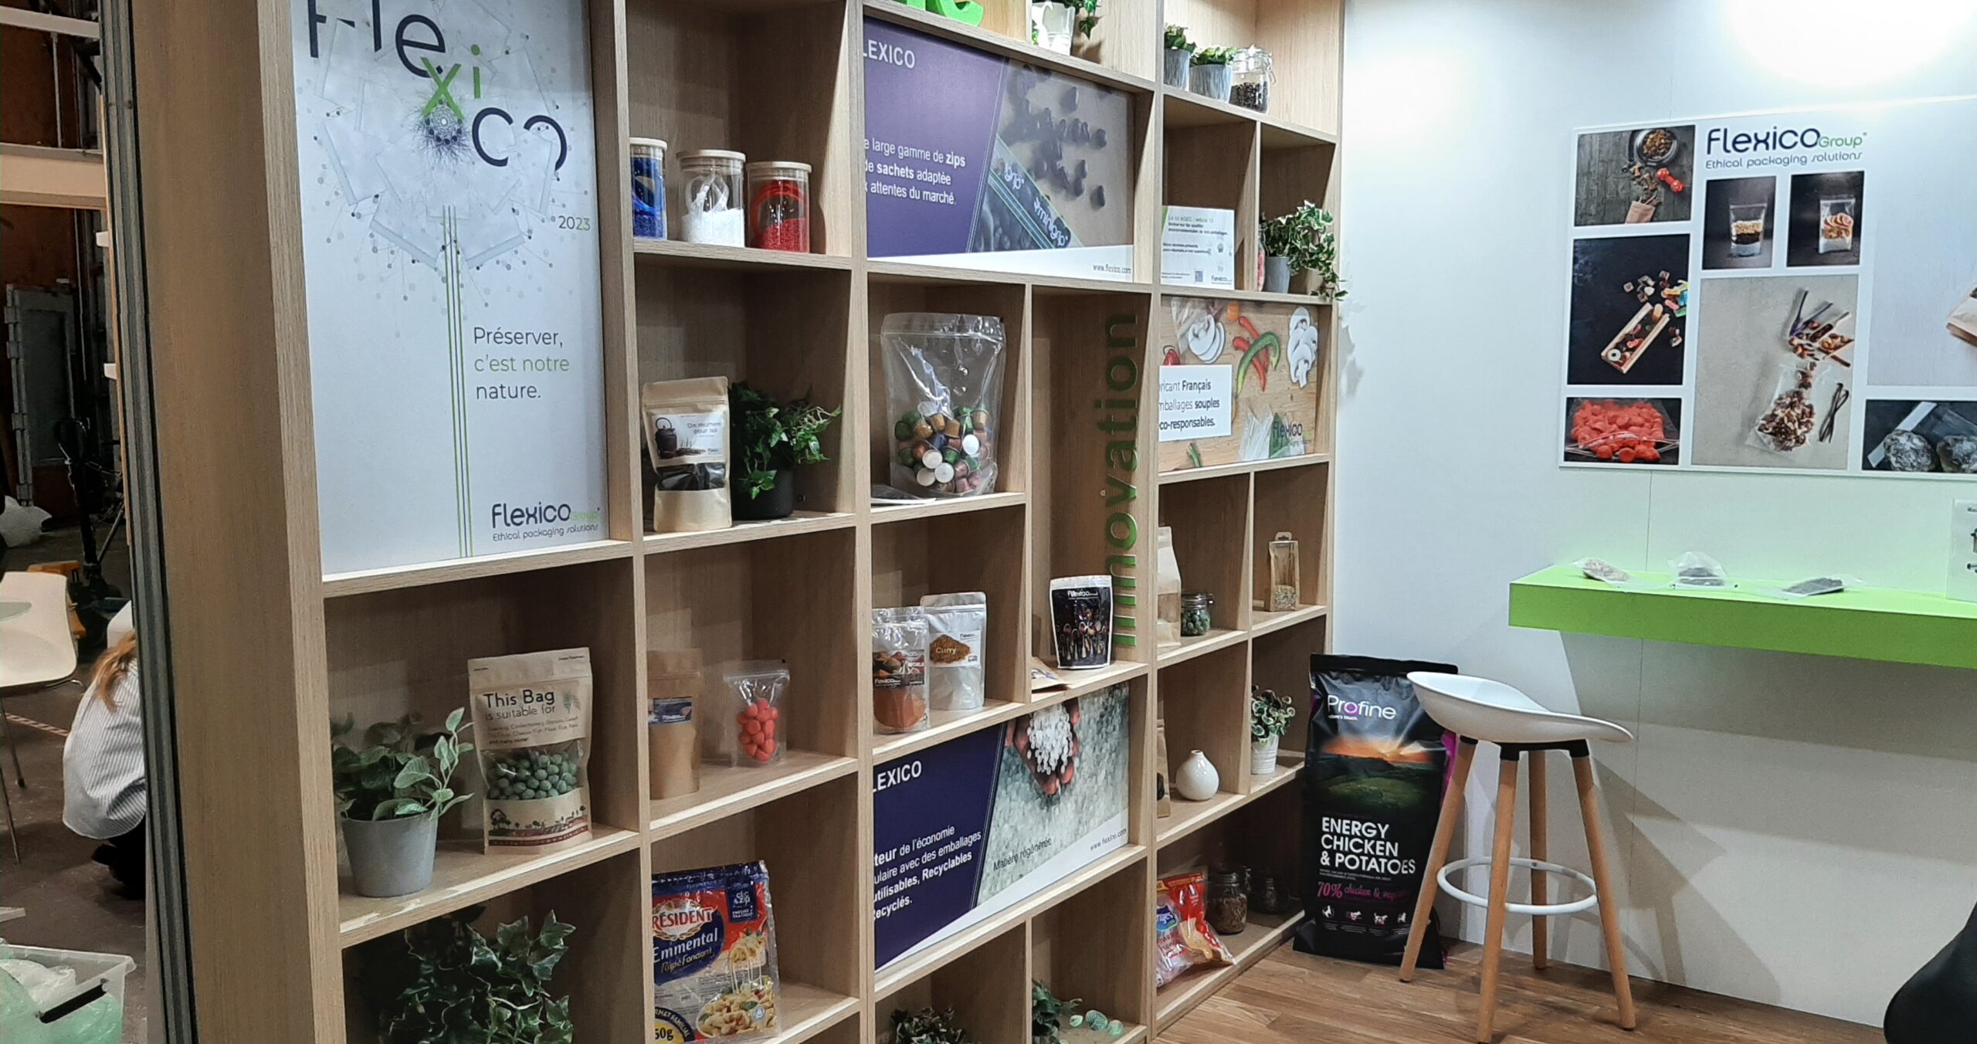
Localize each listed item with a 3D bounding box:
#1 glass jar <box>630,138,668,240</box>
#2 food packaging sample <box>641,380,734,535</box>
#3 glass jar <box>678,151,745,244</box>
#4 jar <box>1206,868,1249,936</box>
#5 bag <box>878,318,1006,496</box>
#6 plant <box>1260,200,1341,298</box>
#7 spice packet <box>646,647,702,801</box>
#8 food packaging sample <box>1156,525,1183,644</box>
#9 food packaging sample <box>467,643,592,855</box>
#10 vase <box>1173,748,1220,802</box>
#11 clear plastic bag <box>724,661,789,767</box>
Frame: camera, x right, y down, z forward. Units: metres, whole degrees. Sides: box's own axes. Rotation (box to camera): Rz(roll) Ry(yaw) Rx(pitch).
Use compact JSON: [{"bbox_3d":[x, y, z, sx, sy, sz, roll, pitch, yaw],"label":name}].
[{"bbox_3d":[-0.520,-0.477,2.164,0.101,0.150,0.101,4,8,36],"label":"glass jar"},{"bbox_3d":[-0.457,-0.100,2.263,0.131,0.223,0.058,-3,7,-27],"label":"food packaging sample"},{"bbox_3d":[-0.426,-0.492,2.294,0.101,0.150,0.101,0,6,0],"label":"glass jar"},{"bbox_3d":[0.629,0.994,3.906,0.112,0.156,0.112,0,6,0],"label":"jar"},{"bbox_3d":[-0.083,-0.217,2.768,0.235,0.333,0.100,-1,6,-12],"label":"bag"},{"bbox_3d":[0.801,-0.691,3.823,0.180,0.250,0.200,4,7,36],"label":"plant"},{"bbox_3d":[-0.505,0.304,2.240,0.132,0.224,0.068,-2,6,-18],"label":"spice packet"},{"bbox_3d":[0.383,0.149,3.472,0.120,0.278,0.070,-5,8,-36],"label":"food packaging sample"},{"bbox_3d":[-0.629,0.313,2.051,0.162,0.265,0.075,-4,7,-30],"label":"food packaging sample"},{"bbox_3d":[0.515,0.619,3.651,0.107,0.117,0.107,0,6,0],"label":"vase"},{"bbox_3d":[-0.390,0.327,2.507,0.109,0.170,0.051,-2,7,-20],"label":"clear plastic bag"}]

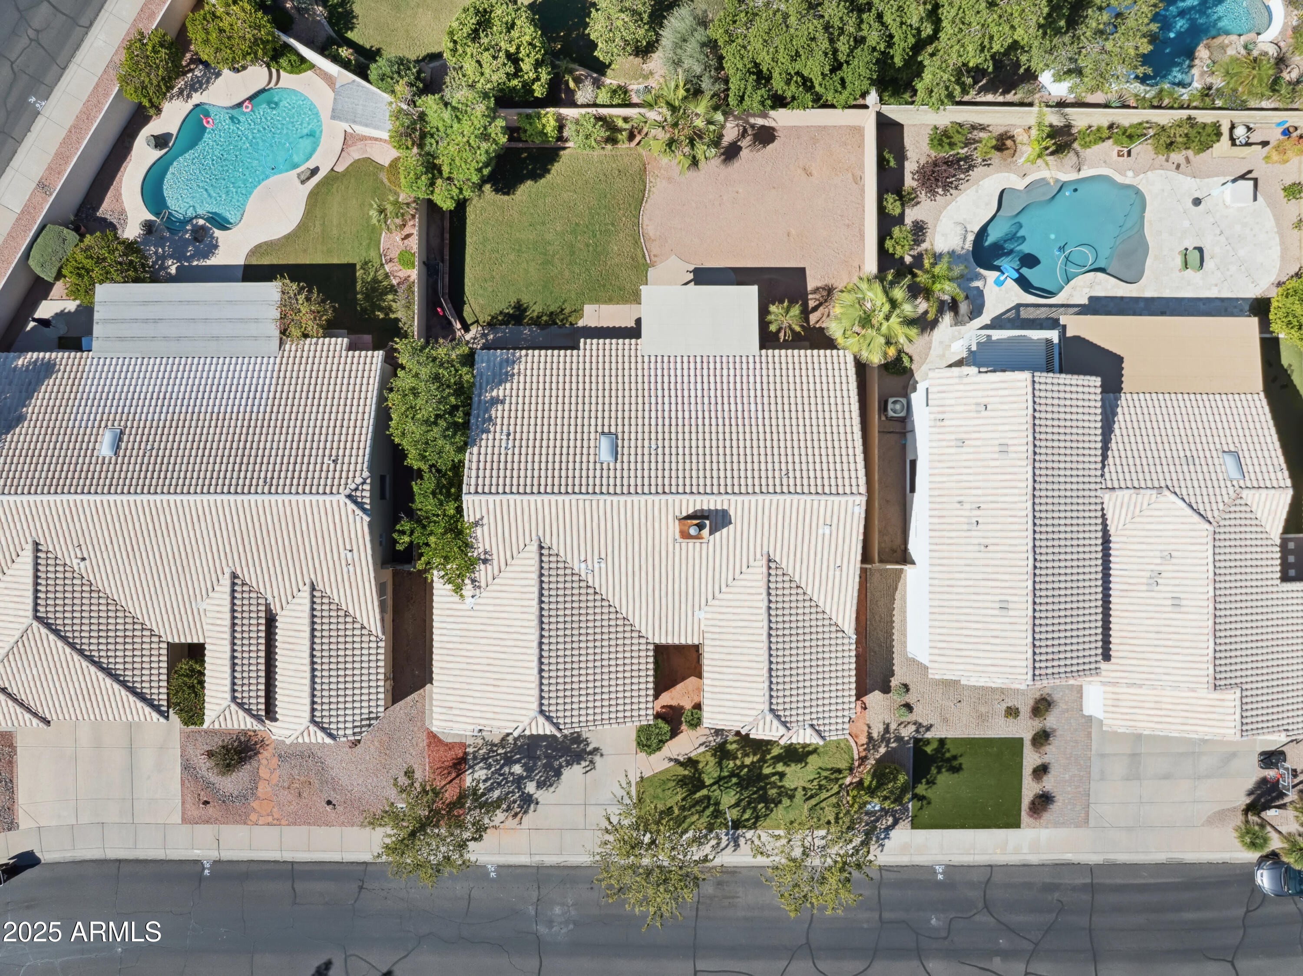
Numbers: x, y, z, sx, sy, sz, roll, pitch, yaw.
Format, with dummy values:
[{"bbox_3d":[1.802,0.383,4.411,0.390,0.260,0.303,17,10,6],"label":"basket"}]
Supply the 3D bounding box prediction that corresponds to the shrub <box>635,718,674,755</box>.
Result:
[{"bbox_3d":[0.134,11.951,43.350,1.736,1.300,1.723,0,90,0],"label":"shrub"}]

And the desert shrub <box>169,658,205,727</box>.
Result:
[{"bbox_3d":[-21.859,9.717,43.000,2.040,2.000,3.269,0,90,0],"label":"desert shrub"}]

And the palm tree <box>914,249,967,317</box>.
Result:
[{"bbox_3d":[13.580,-9.610,43.200,2.600,2.700,3.200,0,90,0],"label":"palm tree"}]

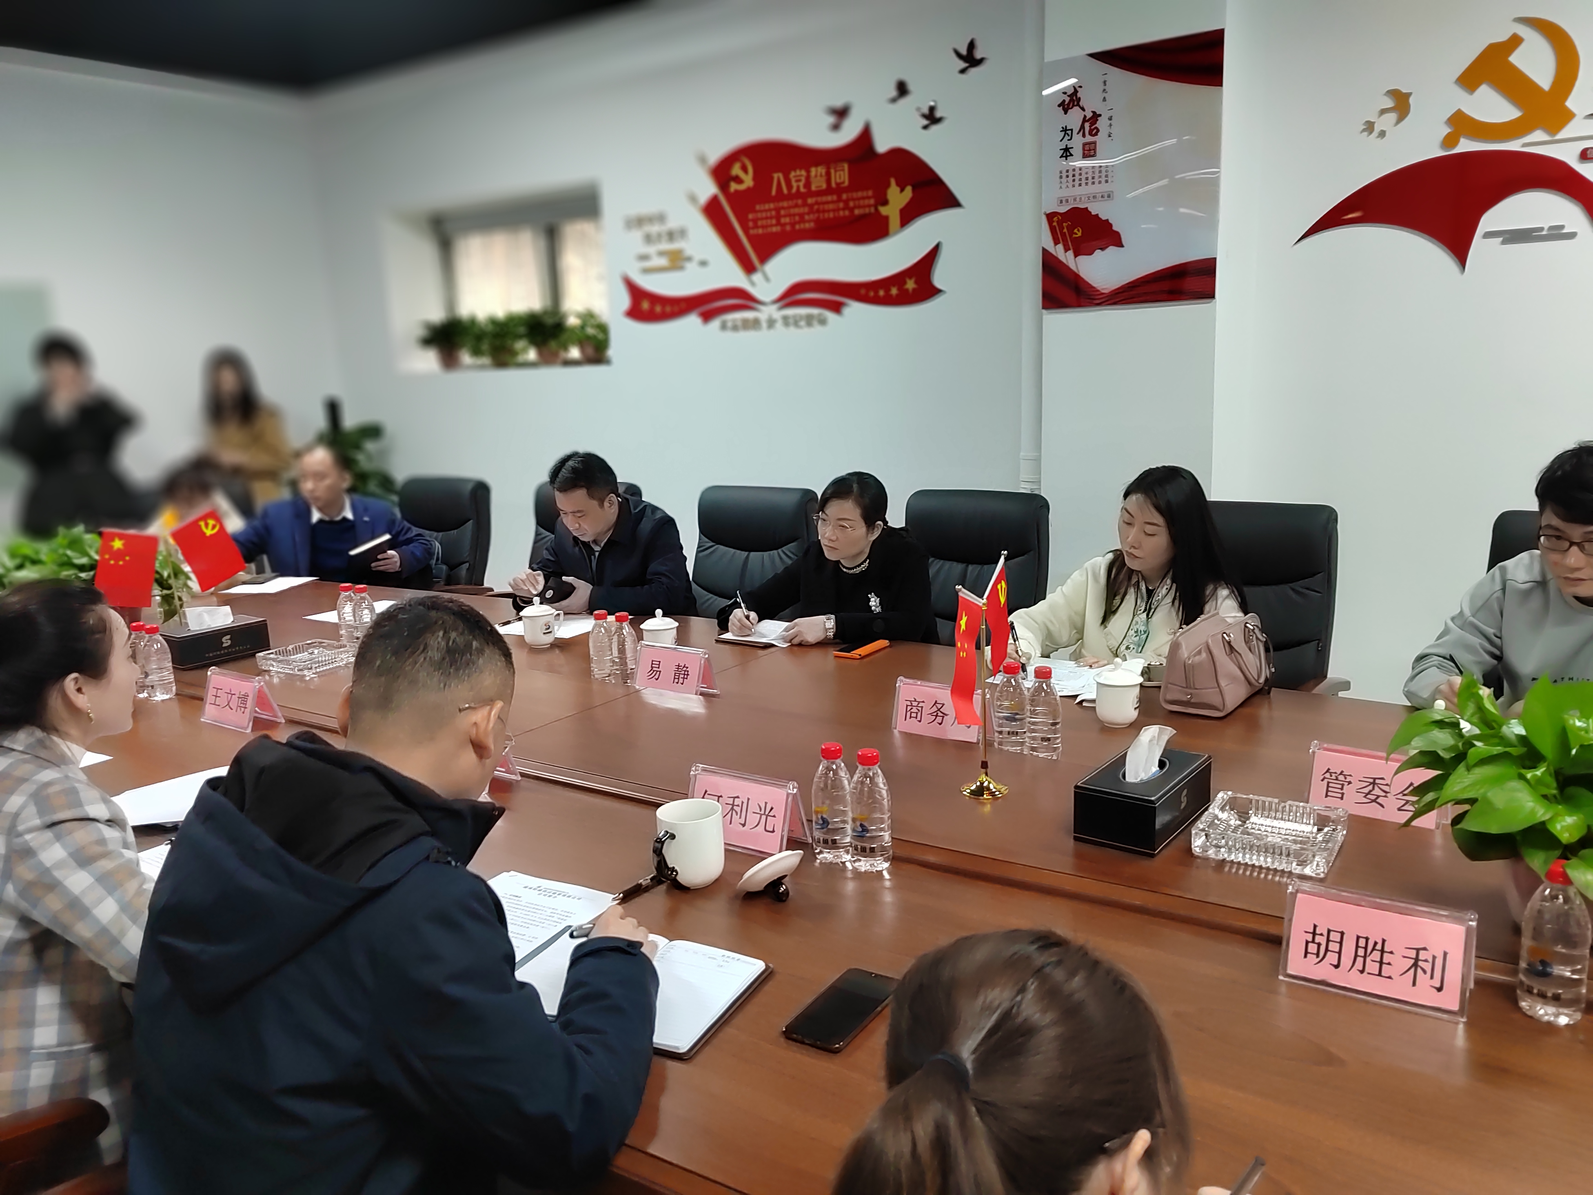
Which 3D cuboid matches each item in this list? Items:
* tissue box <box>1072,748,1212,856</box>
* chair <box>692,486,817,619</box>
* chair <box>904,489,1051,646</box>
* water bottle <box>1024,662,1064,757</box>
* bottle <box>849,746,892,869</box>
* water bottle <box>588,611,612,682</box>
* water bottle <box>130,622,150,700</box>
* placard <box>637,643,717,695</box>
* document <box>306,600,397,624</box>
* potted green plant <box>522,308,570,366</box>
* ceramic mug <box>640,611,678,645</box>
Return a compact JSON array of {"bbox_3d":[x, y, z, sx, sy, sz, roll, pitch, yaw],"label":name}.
[{"bbox_3d":[0.560,0.320,1.707,0.125,0.089,0.248,6,13,37],"label":"tissue box"},{"bbox_3d":[-0.274,0.183,3.902,0.600,1.128,0.670,4,12,29],"label":"chair"},{"bbox_3d":[0.489,0.235,3.500,0.600,1.121,0.670,4,12,29],"label":"chair"},{"bbox_3d":[0.494,0.227,2.111,0.063,0.183,0.063,5,13,30],"label":"water bottle"},{"bbox_3d":[0.108,0.315,1.565,0.062,0.179,0.062,-2,10,0],"label":"bottle"},{"bbox_3d":[-0.509,0.125,2.729,0.062,0.177,0.062,-2,10,0],"label":"water bottle"},{"bbox_3d":[-1.680,0.161,2.723,0.063,0.183,0.063,5,13,30],"label":"water bottle"},{"bbox_3d":[-0.304,0.179,2.667,0.195,0.110,0.080,5,13,30],"label":"placard"},{"bbox_3d":[-1.574,0.051,3.811,0.210,0.005,0.300,4,12,30],"label":"document"},{"bbox_3d":[-1.305,-1.357,5.521,0.255,0.305,0.247,5,14,30],"label":"potted green plant"},{"bbox_3d":[-0.354,0.096,2.774,0.096,0.130,0.114,-1,12,7],"label":"ceramic mug"}]

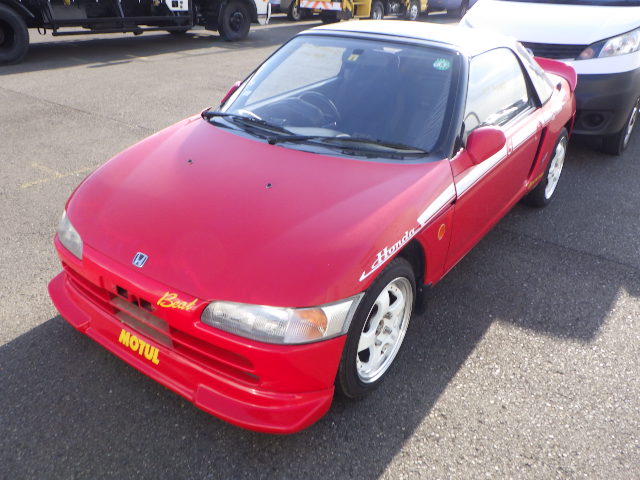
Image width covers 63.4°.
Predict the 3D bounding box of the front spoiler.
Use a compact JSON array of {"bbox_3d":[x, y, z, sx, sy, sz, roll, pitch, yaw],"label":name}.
[{"bbox_3d":[-0.573,0.334,1.854,1.350,0.180,0.320,18,31,32],"label":"front spoiler"}]

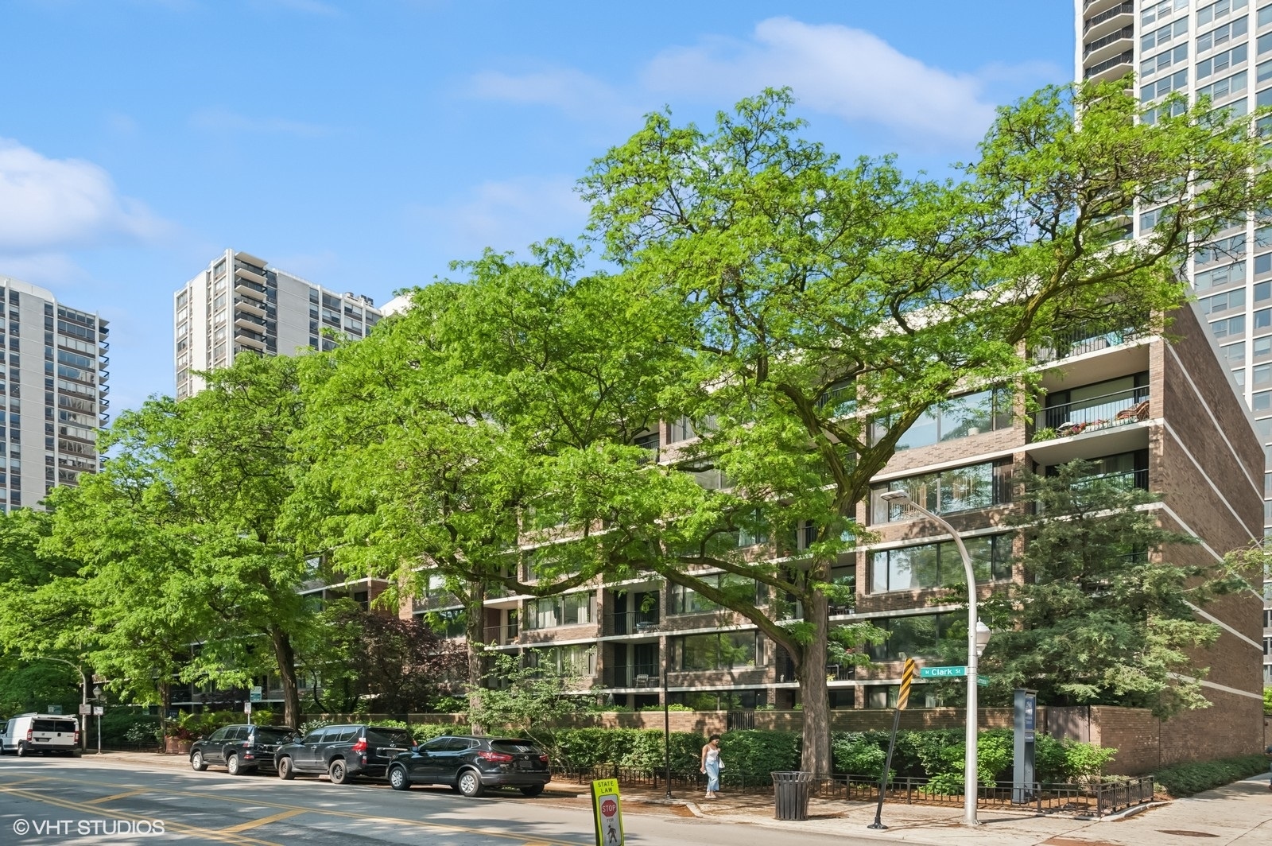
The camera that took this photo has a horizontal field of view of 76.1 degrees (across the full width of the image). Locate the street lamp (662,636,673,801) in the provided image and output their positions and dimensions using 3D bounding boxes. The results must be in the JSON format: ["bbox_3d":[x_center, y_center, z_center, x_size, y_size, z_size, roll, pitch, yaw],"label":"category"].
[{"bbox_3d":[0.780,7.410,20.591,0.250,3.910,0.250,0,-18,0],"label":"street lamp"}]

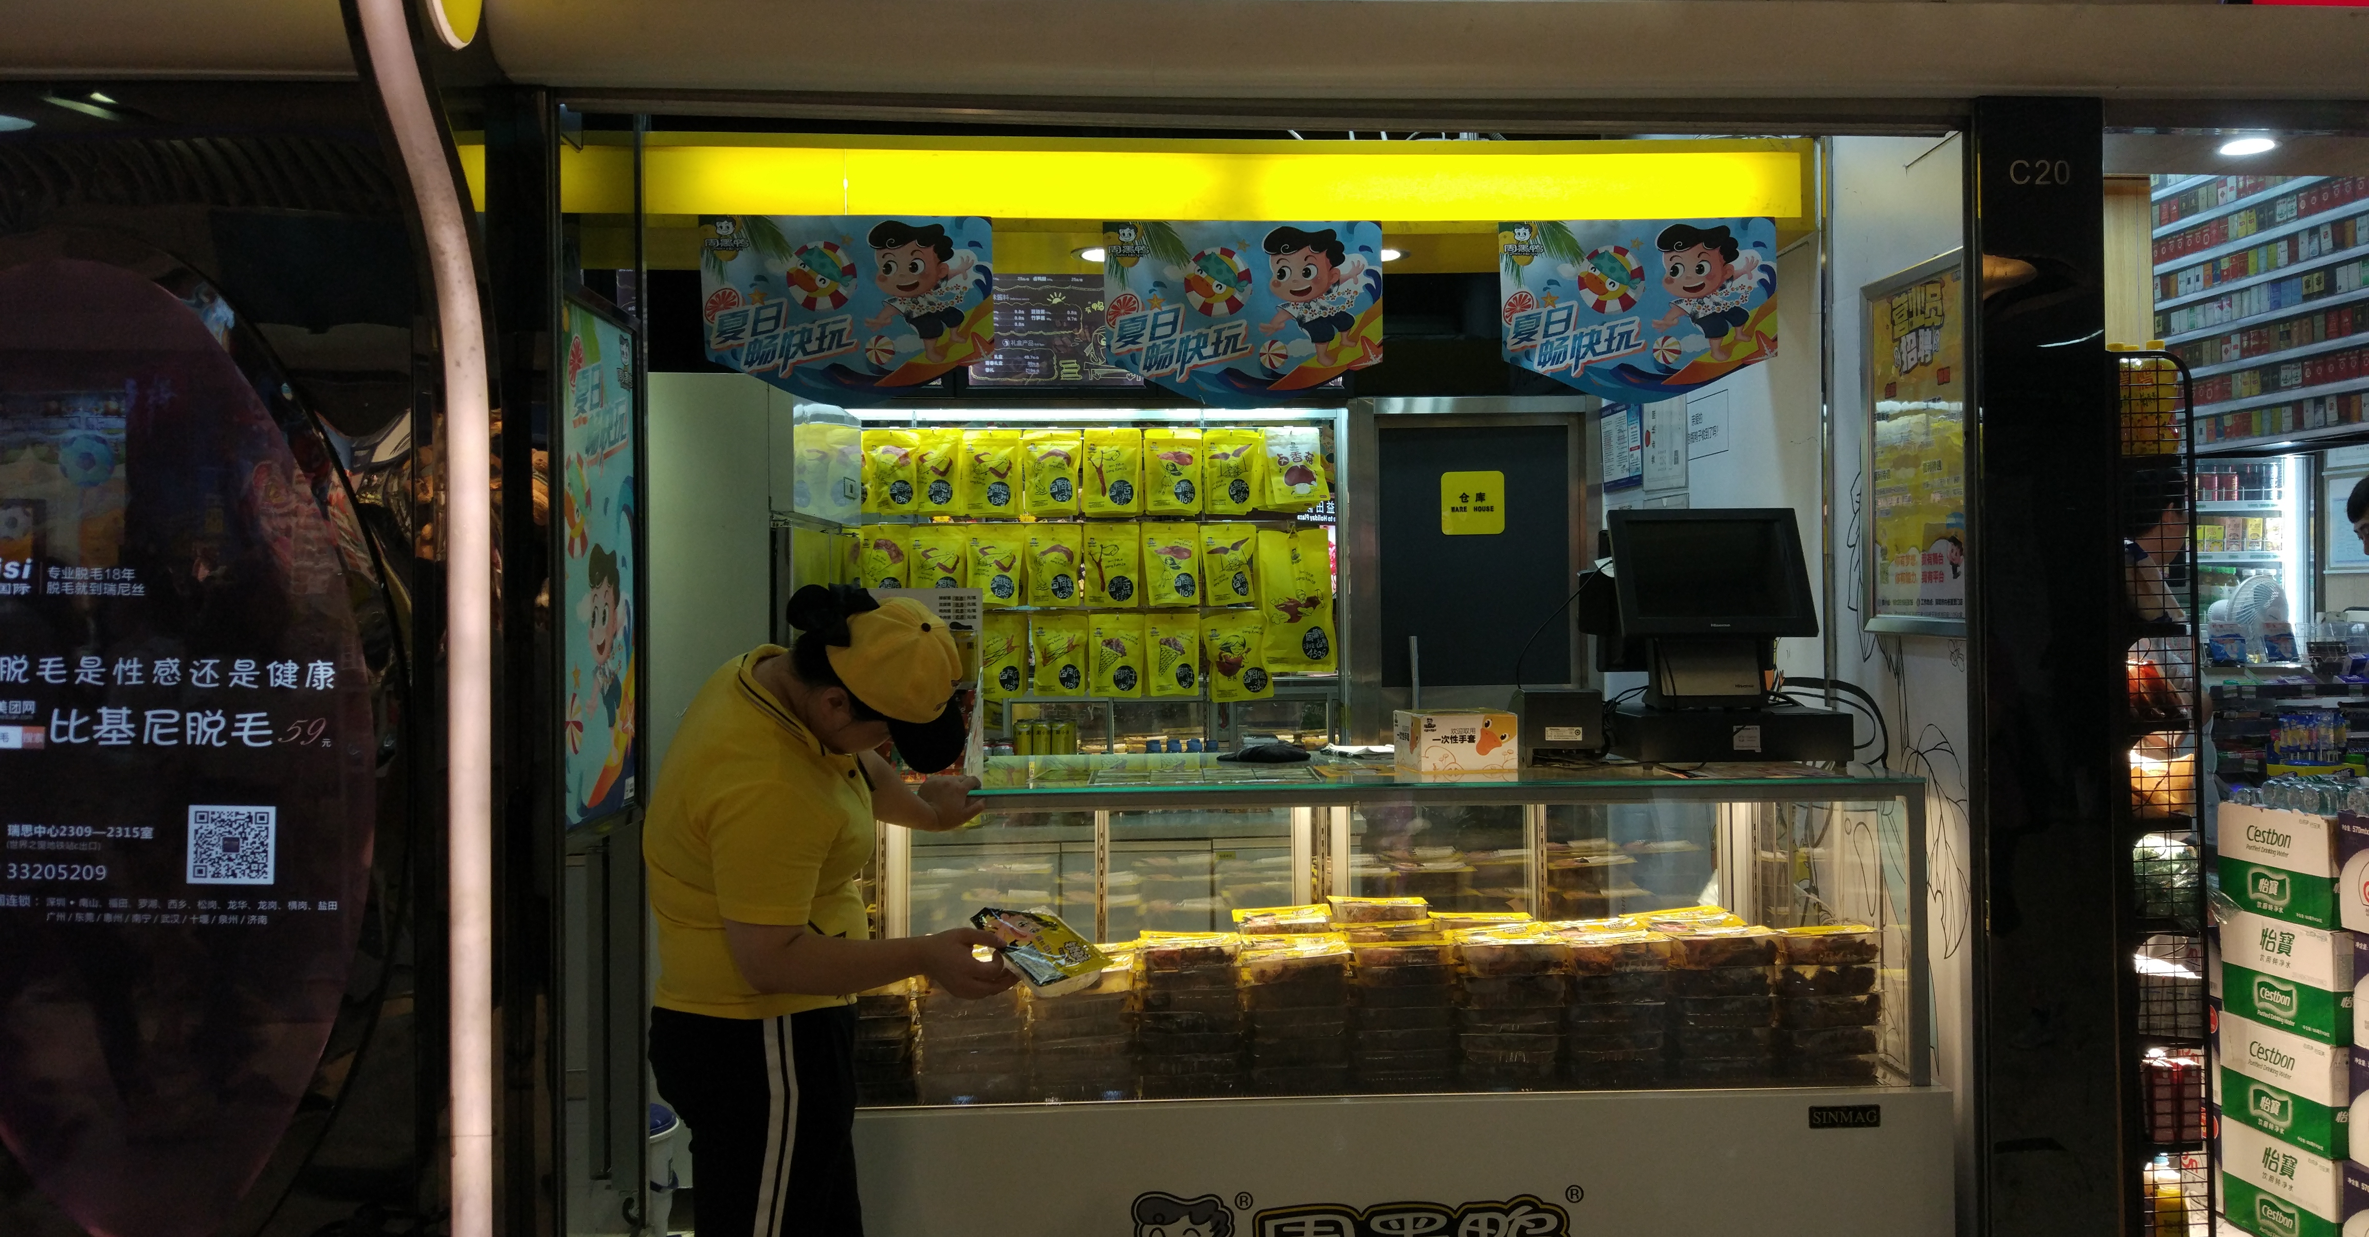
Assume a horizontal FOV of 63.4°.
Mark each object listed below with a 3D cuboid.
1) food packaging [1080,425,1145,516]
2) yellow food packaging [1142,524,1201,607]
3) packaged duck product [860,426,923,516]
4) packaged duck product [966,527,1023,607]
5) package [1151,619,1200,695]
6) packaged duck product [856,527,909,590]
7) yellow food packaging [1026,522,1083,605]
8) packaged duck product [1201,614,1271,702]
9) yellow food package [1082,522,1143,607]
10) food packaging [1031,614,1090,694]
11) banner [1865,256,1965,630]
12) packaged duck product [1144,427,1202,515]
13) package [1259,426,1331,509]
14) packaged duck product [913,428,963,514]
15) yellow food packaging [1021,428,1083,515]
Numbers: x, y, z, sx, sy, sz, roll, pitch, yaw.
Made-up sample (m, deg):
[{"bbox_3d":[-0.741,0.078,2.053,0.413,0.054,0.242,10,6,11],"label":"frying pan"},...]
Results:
[{"bbox_3d":[-0.188,-0.388,5.089,0.157,0.232,0.045,0,-1,-3],"label":"food packaging"},{"bbox_3d":[-0.034,-0.151,5.408,0.164,0.235,0.040,-1,0,-3],"label":"yellow food packaging"},{"bbox_3d":[-0.772,-0.387,5.055,0.147,0.228,0.045,0,-1,-3],"label":"packaged duck product"},{"bbox_3d":[-0.532,-0.145,5.378,0.158,0.230,0.040,-1,0,-3],"label":"packaged duck product"},{"bbox_3d":[-0.026,0.110,5.408,0.151,0.225,0.040,-1,0,-3],"label":"package"},{"bbox_3d":[-0.844,-0.145,5.359,0.150,0.234,0.040,-1,0,-3],"label":"packaged duck product"},{"bbox_3d":[-0.364,-0.156,5.388,0.161,0.235,0.040,-1,0,-3],"label":"yellow food packaging"},{"bbox_3d":[0.146,0.112,5.388,0.176,0.243,0.040,-1,0,-3],"label":"packaged duck product"},{"bbox_3d":[-0.191,-0.141,5.089,0.147,0.226,0.045,0,-1,-3],"label":"yellow food package"},{"bbox_3d":[-0.329,0.098,5.081,0.145,0.214,0.045,0,-1,-3],"label":"food packaging"},{"bbox_3d":[1.435,-0.336,3.773,0.035,0.720,0.520,-1,0,-3],"label":"banner"},{"bbox_3d":[-0.029,-0.390,5.098,0.151,0.230,0.045,0,-1,-3],"label":"packaged duck product"},{"bbox_3d":[0.316,-0.428,5.399,0.179,0.235,0.040,-1,0,-3],"label":"package"},{"bbox_3d":[-0.657,-0.388,5.062,0.141,0.225,0.045,0,-1,-3],"label":"packaged duck product"},{"bbox_3d":[-0.372,-0.414,5.388,0.169,0.238,0.040,-1,0,-3],"label":"yellow food packaging"}]

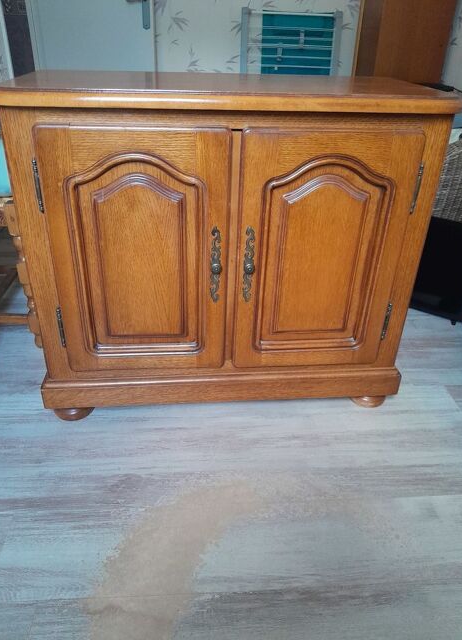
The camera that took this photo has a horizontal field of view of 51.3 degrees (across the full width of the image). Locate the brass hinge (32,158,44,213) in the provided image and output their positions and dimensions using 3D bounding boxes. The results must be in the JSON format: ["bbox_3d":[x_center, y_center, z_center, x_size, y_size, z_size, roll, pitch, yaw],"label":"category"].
[{"bbox_3d":[-0.390,-0.269,0.974,0.011,0.111,0.012,-1,30,-6],"label":"brass hinge"}]

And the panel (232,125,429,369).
[{"bbox_3d":[0.206,-0.133,1.120,0.384,0.583,0.029,-1,30,-6],"label":"panel"}]

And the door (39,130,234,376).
[{"bbox_3d":[-0.201,-0.125,1.078,0.379,0.581,0.029,-1,30,-6],"label":"door"}]

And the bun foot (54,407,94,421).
[{"bbox_3d":[-0.426,0.231,1.302,0.102,0.055,0.102,-1,30,-6],"label":"bun foot"}]

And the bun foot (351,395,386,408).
[{"bbox_3d":[0.400,0.211,1.385,0.102,0.055,0.102,-1,30,-6],"label":"bun foot"}]

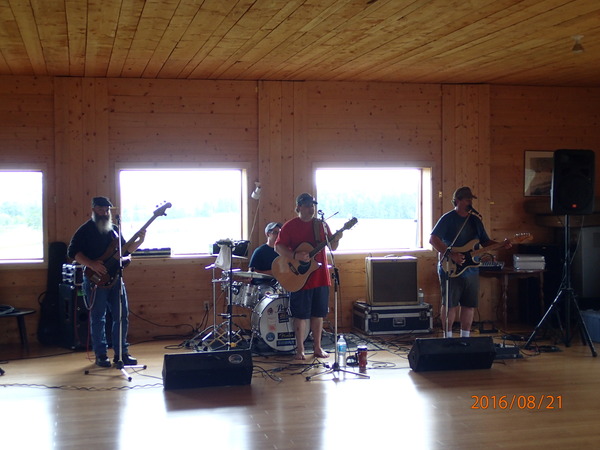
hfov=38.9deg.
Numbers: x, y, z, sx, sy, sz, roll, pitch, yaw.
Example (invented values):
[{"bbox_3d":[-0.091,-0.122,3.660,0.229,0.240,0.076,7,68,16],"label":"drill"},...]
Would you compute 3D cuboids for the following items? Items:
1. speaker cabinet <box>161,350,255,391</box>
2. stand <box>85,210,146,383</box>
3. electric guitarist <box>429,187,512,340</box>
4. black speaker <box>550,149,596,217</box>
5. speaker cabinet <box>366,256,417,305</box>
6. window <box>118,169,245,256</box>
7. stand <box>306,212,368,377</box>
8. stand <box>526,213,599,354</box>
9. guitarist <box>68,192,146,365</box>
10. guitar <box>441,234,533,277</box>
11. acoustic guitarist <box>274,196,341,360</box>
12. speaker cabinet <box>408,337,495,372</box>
[{"bbox_3d":[-0.844,1.273,7.636,0.770,0.300,0.400,-1,2,-13],"label":"speaker cabinet"},{"bbox_3d":[-1.756,0.658,8.011,0.560,1.500,0.600,0,2,0],"label":"stand"},{"bbox_3d":[1.853,0.462,9.217,0.820,1.740,0.550,-1,2,-20],"label":"electric guitarist"},{"bbox_3d":[2.889,-0.462,9.110,0.440,0.690,0.380,-1,2,1],"label":"black speaker"},{"bbox_3d":[1.108,0.671,10.376,0.590,0.580,0.270,-1,2,-14],"label":"speaker cabinet"},{"bbox_3d":[-1.400,-0.143,10.120,1.500,1.060,0.130,-1,2,-14],"label":"window"},{"bbox_3d":[0.340,0.630,8.034,0.580,1.520,0.600,-1,2,0],"label":"stand"},{"bbox_3d":[2.804,0.602,9.032,0.740,1.460,0.680,0,2,0],"label":"stand"},{"bbox_3d":[-1.989,0.547,8.624,0.660,1.700,0.520,-2,3,-28],"label":"guitarist"},{"bbox_3d":[2.008,0.313,9.000,1.000,0.330,0.080,-21,-1,-2],"label":"guitar"},{"bbox_3d":[0.077,0.508,8.779,0.600,1.710,0.500,-2,2,-20],"label":"acoustic guitarist"},{"bbox_3d":[1.429,1.219,8.234,0.750,0.310,0.400,-1,2,-9],"label":"speaker cabinet"}]

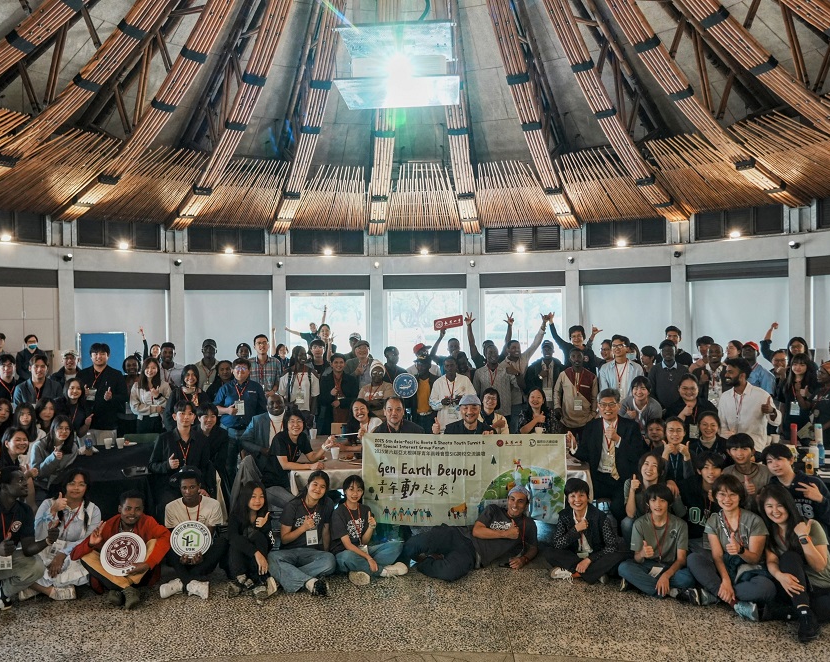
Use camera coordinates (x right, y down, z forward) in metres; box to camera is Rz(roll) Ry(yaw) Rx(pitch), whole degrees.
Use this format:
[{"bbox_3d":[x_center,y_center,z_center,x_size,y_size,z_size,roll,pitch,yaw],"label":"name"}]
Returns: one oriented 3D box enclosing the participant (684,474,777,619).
[{"bbox_3d":[2.253,1.461,4.720,0.660,0.817,0.800,0,1,27],"label":"participant"}]

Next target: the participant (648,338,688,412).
[{"bbox_3d":[2.858,0.977,7.500,0.540,1.720,0.340,0,1,11],"label":"participant"}]

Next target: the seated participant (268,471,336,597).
[{"bbox_3d":[-0.909,1.573,5.330,0.580,0.870,0.650,-1,1,-7],"label":"seated participant"}]

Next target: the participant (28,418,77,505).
[{"bbox_3d":[-3.342,1.400,6.150,0.500,1.260,0.750,-1,1,-30],"label":"participant"}]

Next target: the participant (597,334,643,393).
[{"bbox_3d":[2.158,0.935,6.950,0.480,1.790,0.340,0,1,14],"label":"participant"}]

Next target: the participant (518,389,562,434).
[{"bbox_3d":[1.273,1.249,6.800,0.550,1.240,0.750,-1,1,5],"label":"participant"}]

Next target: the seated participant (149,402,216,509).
[{"bbox_3d":[-2.036,1.286,5.850,0.580,1.280,0.800,-1,1,-6],"label":"seated participant"}]

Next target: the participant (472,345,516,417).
[{"bbox_3d":[0.873,1.012,7.400,0.540,1.700,0.340,-1,1,3],"label":"participant"}]

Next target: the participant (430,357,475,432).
[{"bbox_3d":[0.434,1.127,7.700,0.530,1.670,0.380,-1,1,0],"label":"participant"}]

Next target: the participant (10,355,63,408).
[{"bbox_3d":[-3.755,1.075,6.600,0.540,1.710,0.340,-1,1,-24],"label":"participant"}]

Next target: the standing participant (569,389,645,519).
[{"bbox_3d":[1.560,1.169,5.420,0.620,1.385,0.720,0,1,13],"label":"standing participant"}]

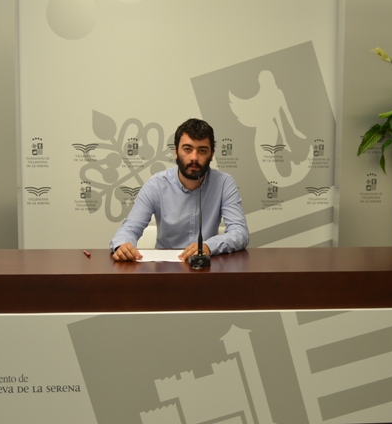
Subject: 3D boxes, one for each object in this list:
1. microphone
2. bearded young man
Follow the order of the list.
[{"bbox_3d":[0.012,0.026,2.510,0.080,0.345,0.150,0,6,-3],"label":"microphone"},{"bbox_3d":[-0.060,0.262,2.910,0.550,1.300,0.700,0,6,-2],"label":"bearded young man"}]

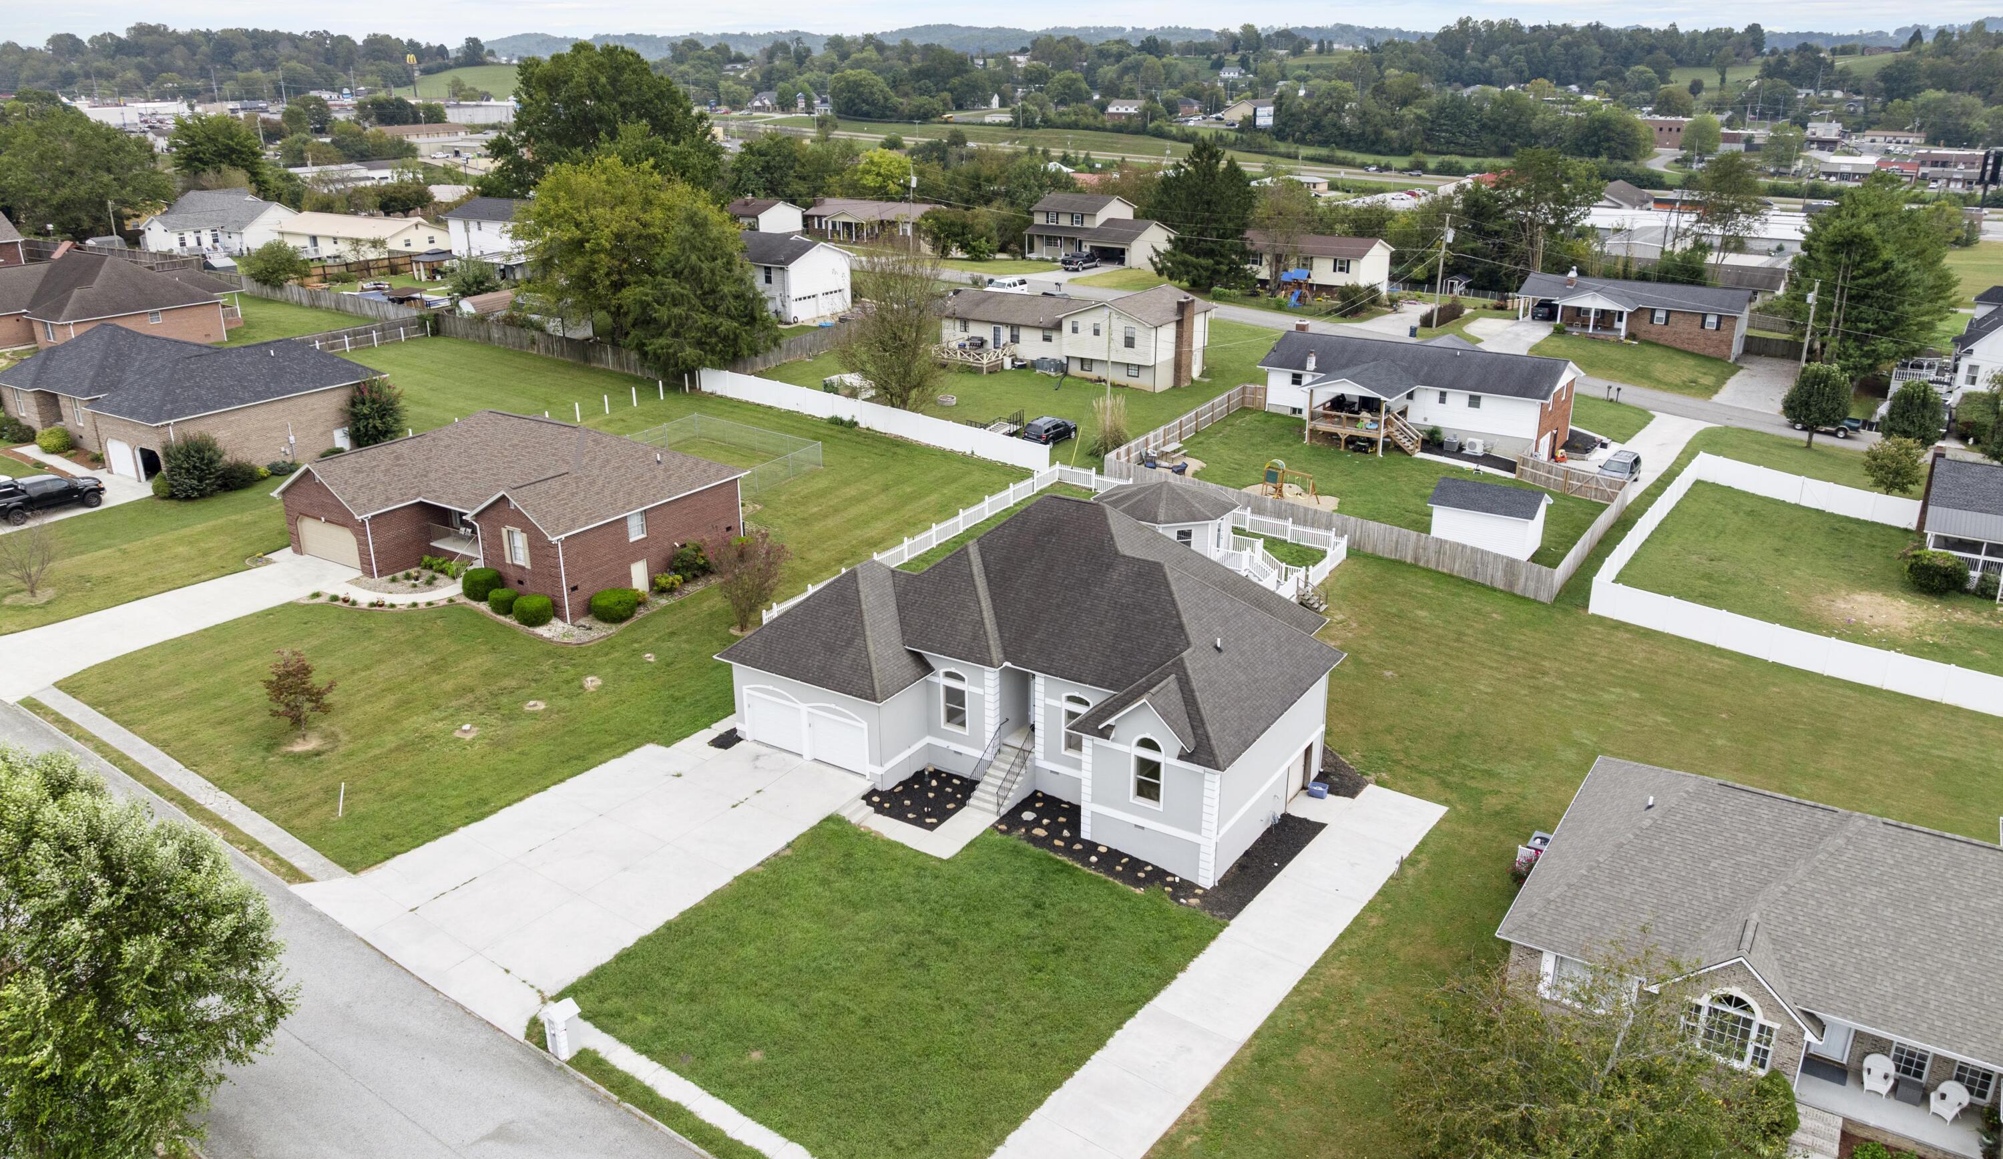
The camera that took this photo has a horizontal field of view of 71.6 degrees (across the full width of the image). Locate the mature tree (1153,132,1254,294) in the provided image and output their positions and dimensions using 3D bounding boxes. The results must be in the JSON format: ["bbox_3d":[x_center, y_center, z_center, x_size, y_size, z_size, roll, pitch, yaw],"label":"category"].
[{"bbox_3d":[21.962,-38.959,148.148,11.000,16.600,11.000,-1,20,0],"label":"mature tree"}]

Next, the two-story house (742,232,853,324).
[{"bbox_3d":[-21.726,-28.933,131.766,13.200,6.590,9.500,13,24,33],"label":"two-story house"}]

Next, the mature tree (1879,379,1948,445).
[{"bbox_3d":[64.016,-11.092,97.307,4.600,6.030,4.600,13,24,32],"label":"mature tree"}]

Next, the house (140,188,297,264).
[{"bbox_3d":[-95.819,-44.638,172.733,15.400,7.400,16.700,12,23,31],"label":"house"}]

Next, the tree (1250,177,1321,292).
[{"bbox_3d":[29.104,-35.535,144.404,7.400,12.170,7.400,3,21,11],"label":"tree"}]

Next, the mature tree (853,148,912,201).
[{"bbox_3d":[-16.786,-54.613,195.071,8.314,11.274,8.314,-2,20,-4],"label":"mature tree"}]

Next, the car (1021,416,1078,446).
[{"bbox_3d":[3.377,-10.357,95.789,1.950,1.820,5.000,12,24,30],"label":"car"}]

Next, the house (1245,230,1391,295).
[{"bbox_3d":[33.927,-34.650,153.466,15.800,6.390,9.800,13,24,33],"label":"house"}]

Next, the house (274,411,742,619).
[{"bbox_3d":[-26.346,-4.798,75.511,19.300,7.000,16.500,12,24,31],"label":"house"}]

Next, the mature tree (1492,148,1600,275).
[{"bbox_3d":[65.401,-43.283,167.222,12.113,16.231,12.113,7,21,20],"label":"mature tree"}]

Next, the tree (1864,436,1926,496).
[{"bbox_3d":[57.927,-7.206,90.000,4.100,4.130,4.100,13,24,31],"label":"tree"}]

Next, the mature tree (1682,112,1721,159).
[{"bbox_3d":[215.623,-136.492,426.993,11.800,13.770,11.800,9,22,24],"label":"mature tree"}]

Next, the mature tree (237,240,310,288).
[{"bbox_3d":[-68.769,-29.315,130.848,6.400,5.600,6.400,-1,20,0],"label":"mature tree"}]

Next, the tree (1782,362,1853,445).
[{"bbox_3d":[56.307,-11.963,95.518,4.500,6.000,4.500,-1,20,0],"label":"tree"}]

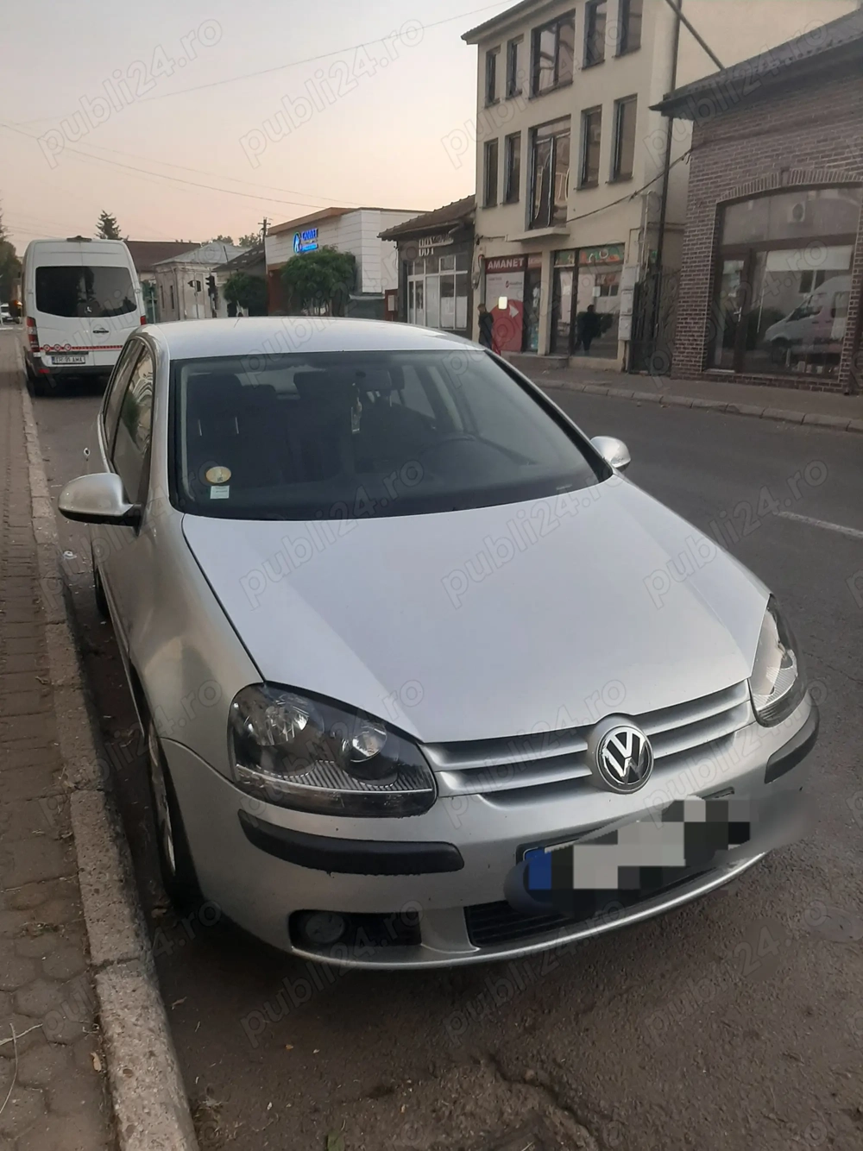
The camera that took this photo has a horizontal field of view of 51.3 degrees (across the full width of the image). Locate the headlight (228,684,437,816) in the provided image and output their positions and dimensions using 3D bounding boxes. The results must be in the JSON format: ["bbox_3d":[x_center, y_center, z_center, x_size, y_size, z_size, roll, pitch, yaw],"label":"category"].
[{"bbox_3d":[-0.215,0.339,1.828,0.385,0.240,0.370,-7,19,-22],"label":"headlight"}]

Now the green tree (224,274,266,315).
[{"bbox_3d":[-10.287,-15.274,49.951,2.800,3.200,2.800,-7,18,-24],"label":"green tree"}]

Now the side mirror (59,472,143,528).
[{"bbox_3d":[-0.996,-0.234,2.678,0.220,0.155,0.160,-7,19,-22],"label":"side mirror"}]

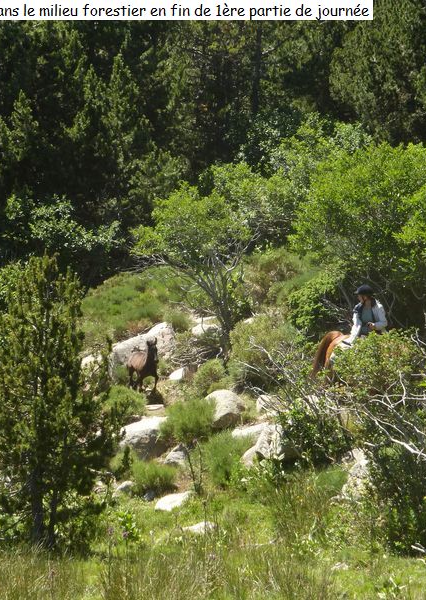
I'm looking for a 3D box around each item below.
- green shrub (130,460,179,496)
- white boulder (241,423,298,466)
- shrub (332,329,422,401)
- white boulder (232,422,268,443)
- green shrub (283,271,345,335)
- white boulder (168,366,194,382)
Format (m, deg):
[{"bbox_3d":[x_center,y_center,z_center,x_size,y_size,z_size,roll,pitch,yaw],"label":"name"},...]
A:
[{"bbox_3d":[-0.778,2.374,33.500,0.610,0.480,0.570,0,0,0],"label":"green shrub"},{"bbox_3d":[0.807,2.065,36.000,0.800,0.620,0.680,0,0,0],"label":"white boulder"},{"bbox_3d":[2.369,0.935,36.500,1.304,1.043,1.150,0,-1,0],"label":"shrub"},{"bbox_3d":[0.558,1.987,37.500,0.580,0.340,0.500,0,0,0],"label":"white boulder"},{"bbox_3d":[1.853,0.064,46.000,1.132,1.205,1.050,0,-1,0],"label":"green shrub"},{"bbox_3d":[-0.616,1.444,48.500,0.530,0.330,0.420,0,0,0],"label":"white boulder"}]

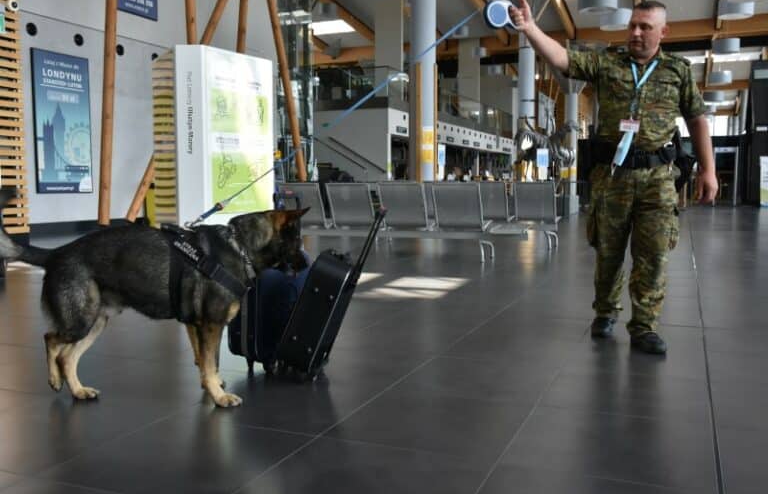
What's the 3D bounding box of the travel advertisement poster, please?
[{"bbox_3d":[-6.836,-2.631,15.069,0.060,2.949,1.497,2,5,23],"label":"travel advertisement poster"}]

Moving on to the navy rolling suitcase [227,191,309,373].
[{"bbox_3d":[-0.523,0.148,3.260,0.230,0.800,0.350,4,6,42],"label":"navy rolling suitcase"}]

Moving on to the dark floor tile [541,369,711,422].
[{"bbox_3d":[0.967,0.582,2.794,0.600,0.010,0.600,2,5,23],"label":"dark floor tile"}]

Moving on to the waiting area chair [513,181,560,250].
[{"bbox_3d":[2.080,-0.417,9.551,0.570,0.870,0.630,2,5,23],"label":"waiting area chair"}]

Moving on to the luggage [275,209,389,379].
[{"bbox_3d":[-0.221,0.175,3.094,0.225,0.790,0.322,21,6,5],"label":"luggage"}]

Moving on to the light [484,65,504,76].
[{"bbox_3d":[5.677,-9.027,36.000,0.680,0.450,0.680,2,5,23],"label":"light"}]

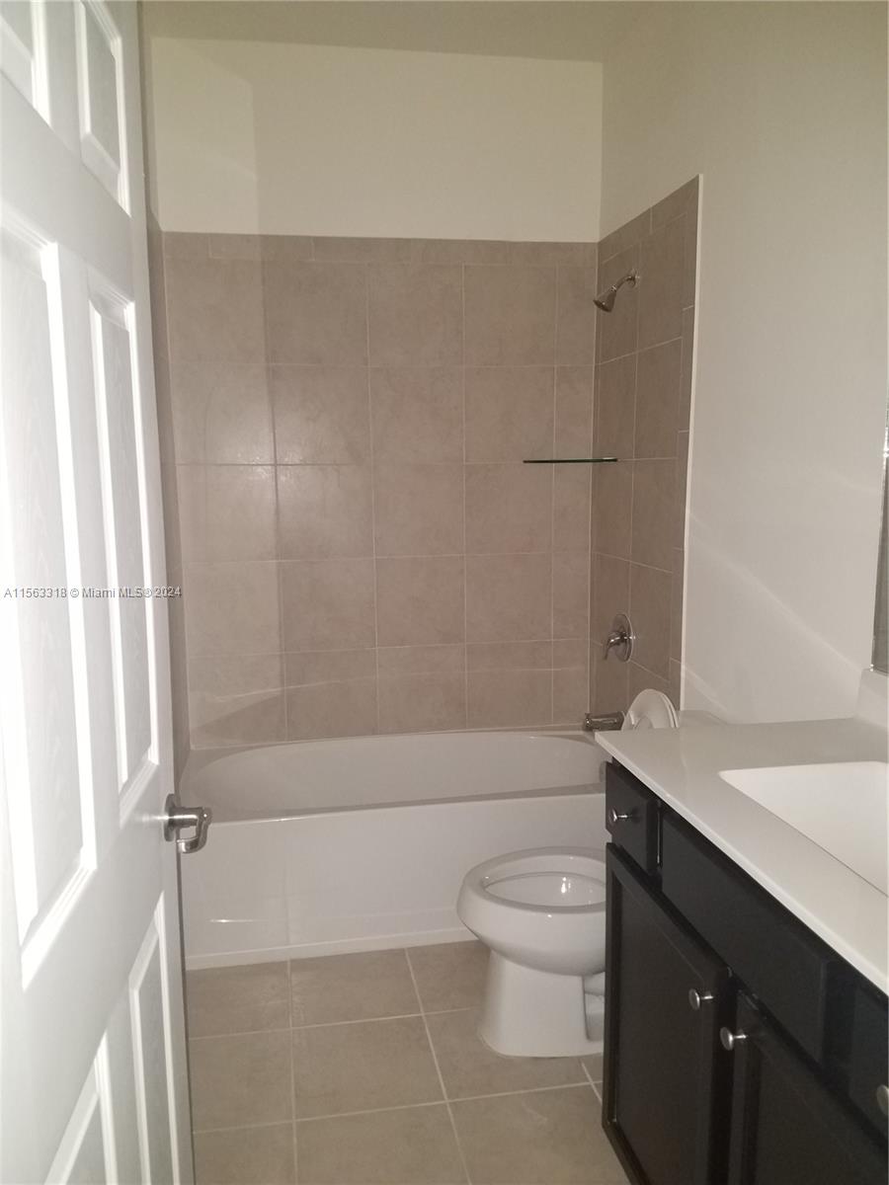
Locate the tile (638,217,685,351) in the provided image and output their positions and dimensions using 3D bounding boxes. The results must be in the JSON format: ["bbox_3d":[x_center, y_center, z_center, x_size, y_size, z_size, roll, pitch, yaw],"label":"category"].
[{"bbox_3d":[0.643,-0.905,2.655,0.010,0.328,0.331,-2,8,-10],"label":"tile"}]

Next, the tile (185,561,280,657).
[{"bbox_3d":[-0.746,0.058,3.148,0.332,0.330,0.009,-2,8,-10],"label":"tile"}]

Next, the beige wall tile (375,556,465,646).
[{"bbox_3d":[-0.086,0.034,3.249,0.330,0.333,0.010,-2,9,-10],"label":"beige wall tile"}]

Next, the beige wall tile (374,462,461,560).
[{"bbox_3d":[-0.090,-0.299,3.200,0.330,0.333,0.010,-2,9,-10],"label":"beige wall tile"}]

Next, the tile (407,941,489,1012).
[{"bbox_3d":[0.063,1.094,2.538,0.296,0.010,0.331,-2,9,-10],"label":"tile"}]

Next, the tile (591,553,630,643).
[{"bbox_3d":[0.597,0.040,3.163,0.009,0.330,0.365,-2,8,-10],"label":"tile"}]

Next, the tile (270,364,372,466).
[{"bbox_3d":[-0.424,-0.622,3.111,0.332,0.335,0.009,-2,8,-10],"label":"tile"}]

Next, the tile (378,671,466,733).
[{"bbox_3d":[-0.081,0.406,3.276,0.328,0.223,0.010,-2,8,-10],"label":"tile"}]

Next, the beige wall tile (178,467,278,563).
[{"bbox_3d":[-0.742,-0.271,3.063,0.330,0.330,0.012,-2,8,-10],"label":"beige wall tile"}]

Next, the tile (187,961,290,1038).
[{"bbox_3d":[-0.568,1.075,2.348,0.318,0.010,0.316,-2,8,-10],"label":"tile"}]

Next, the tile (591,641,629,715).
[{"bbox_3d":[0.592,0.370,3.211,0.010,0.326,0.380,-2,9,-10],"label":"tile"}]

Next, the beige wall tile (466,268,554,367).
[{"bbox_3d":[0.232,-0.972,3.140,0.329,0.335,0.012,-2,8,-10],"label":"beige wall tile"}]

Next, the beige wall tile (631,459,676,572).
[{"bbox_3d":[0.654,-0.245,2.773,0.009,0.335,0.334,-2,8,-10],"label":"beige wall tile"}]

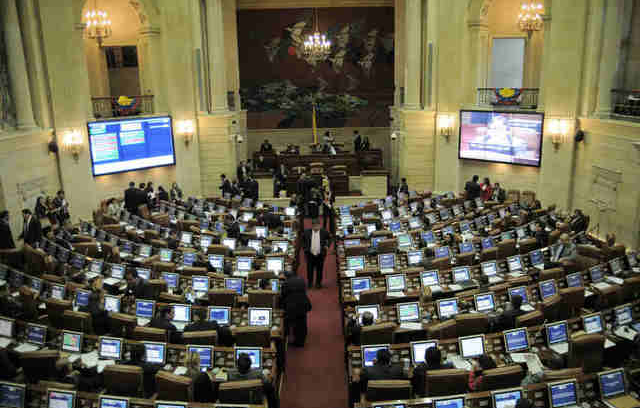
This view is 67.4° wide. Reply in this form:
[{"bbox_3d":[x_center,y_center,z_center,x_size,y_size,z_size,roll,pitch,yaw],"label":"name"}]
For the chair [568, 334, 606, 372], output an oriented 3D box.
[{"bbox_3d":[3.820,2.410,7.351,0.600,1.050,0.620,-4,12,-12],"label":"chair"}]

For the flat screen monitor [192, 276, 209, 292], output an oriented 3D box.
[{"bbox_3d":[-2.284,1.522,9.189,0.370,0.300,0.070,0,5,8],"label":"flat screen monitor"}]

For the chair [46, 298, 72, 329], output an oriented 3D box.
[{"bbox_3d":[-4.387,2.116,8.644,0.610,1.030,0.650,3,13,18],"label":"chair"}]

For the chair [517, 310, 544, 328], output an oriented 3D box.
[{"bbox_3d":[3.166,2.190,7.789,0.600,1.080,0.620,-6,14,-21],"label":"chair"}]

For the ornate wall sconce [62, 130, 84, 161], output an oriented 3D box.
[{"bbox_3d":[-9.040,-2.127,17.591,0.620,1.130,0.330,-9,14,-33],"label":"ornate wall sconce"}]

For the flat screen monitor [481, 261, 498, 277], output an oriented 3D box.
[{"bbox_3d":[3.375,1.308,9.531,0.375,0.295,0.060,-5,-10,-17],"label":"flat screen monitor"}]

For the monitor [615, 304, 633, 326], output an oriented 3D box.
[{"bbox_3d":[4.725,1.724,7.460,0.370,0.300,0.070,-7,6,-22],"label":"monitor"}]

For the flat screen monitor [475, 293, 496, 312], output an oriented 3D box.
[{"bbox_3d":[2.779,1.660,8.060,0.375,0.295,0.060,-4,-11,-13],"label":"flat screen monitor"}]

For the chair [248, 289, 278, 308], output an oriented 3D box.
[{"bbox_3d":[-0.933,1.983,8.818,0.610,1.030,0.650,0,13,8],"label":"chair"}]

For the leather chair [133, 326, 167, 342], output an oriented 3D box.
[{"bbox_3d":[-2.505,2.347,7.625,0.600,1.080,0.620,2,13,13],"label":"leather chair"}]

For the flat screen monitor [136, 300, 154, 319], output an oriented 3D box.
[{"bbox_3d":[-3.298,1.981,9.032,0.395,0.335,0.085,3,-2,18],"label":"flat screen monitor"}]

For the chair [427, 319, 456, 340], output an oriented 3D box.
[{"bbox_3d":[1.691,2.229,7.419,0.610,1.030,0.650,-7,14,-21],"label":"chair"}]

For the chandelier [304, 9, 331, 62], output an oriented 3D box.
[{"bbox_3d":[-0.154,-6.386,18.396,1.055,1.920,1.055,-1,12,0],"label":"chandelier"}]

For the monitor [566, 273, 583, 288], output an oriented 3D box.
[{"bbox_3d":[5.320,1.609,9.961,0.395,0.335,0.085,-8,-1,-27],"label":"monitor"}]

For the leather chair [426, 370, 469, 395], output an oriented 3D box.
[{"bbox_3d":[1.542,2.492,6.275,0.610,1.030,0.650,-2,13,-4],"label":"leather chair"}]

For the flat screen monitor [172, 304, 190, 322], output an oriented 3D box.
[{"bbox_3d":[-2.295,1.804,7.896,0.375,0.295,0.060,2,-11,13],"label":"flat screen monitor"}]

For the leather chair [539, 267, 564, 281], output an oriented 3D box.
[{"bbox_3d":[4.619,1.824,10.111,0.600,1.050,0.620,-5,12,-18],"label":"leather chair"}]

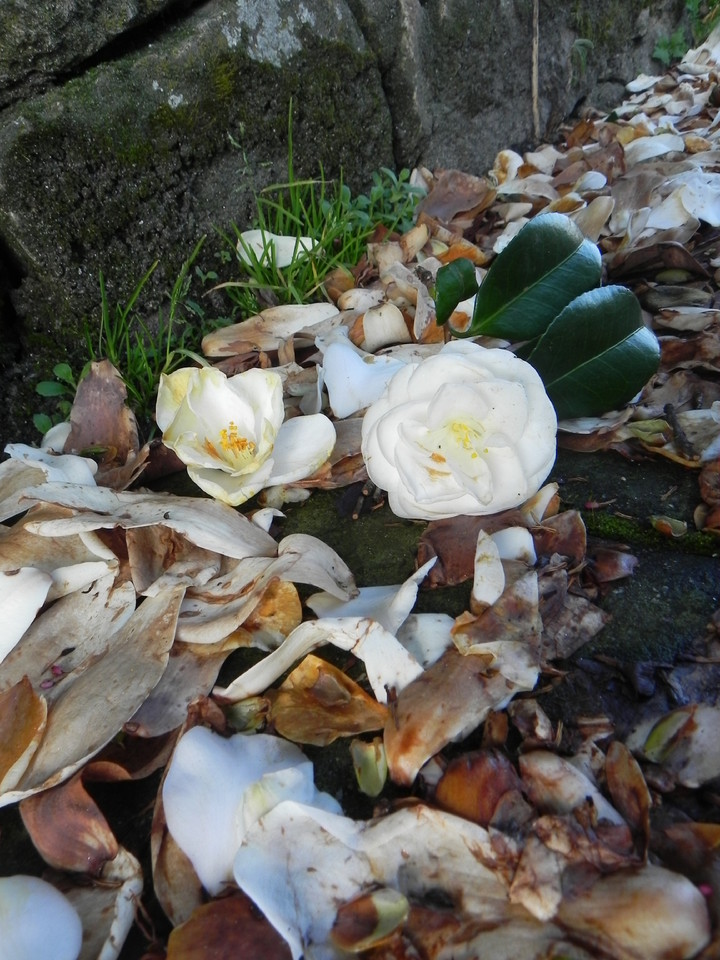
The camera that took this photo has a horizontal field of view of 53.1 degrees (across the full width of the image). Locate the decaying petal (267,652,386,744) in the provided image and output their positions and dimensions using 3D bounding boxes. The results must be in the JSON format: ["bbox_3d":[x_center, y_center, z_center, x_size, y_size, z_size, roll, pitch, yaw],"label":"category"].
[{"bbox_3d":[-0.012,0.079,0.258,0.042,0.016,0.031,0,40,0],"label":"decaying petal"}]

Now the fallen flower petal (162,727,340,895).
[{"bbox_3d":[-0.032,0.104,0.225,0.052,0.022,0.046,0,40,0],"label":"fallen flower petal"}]

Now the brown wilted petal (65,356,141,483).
[{"bbox_3d":[-0.126,-0.028,0.355,0.036,0.061,0.020,0,10,0],"label":"brown wilted petal"}]

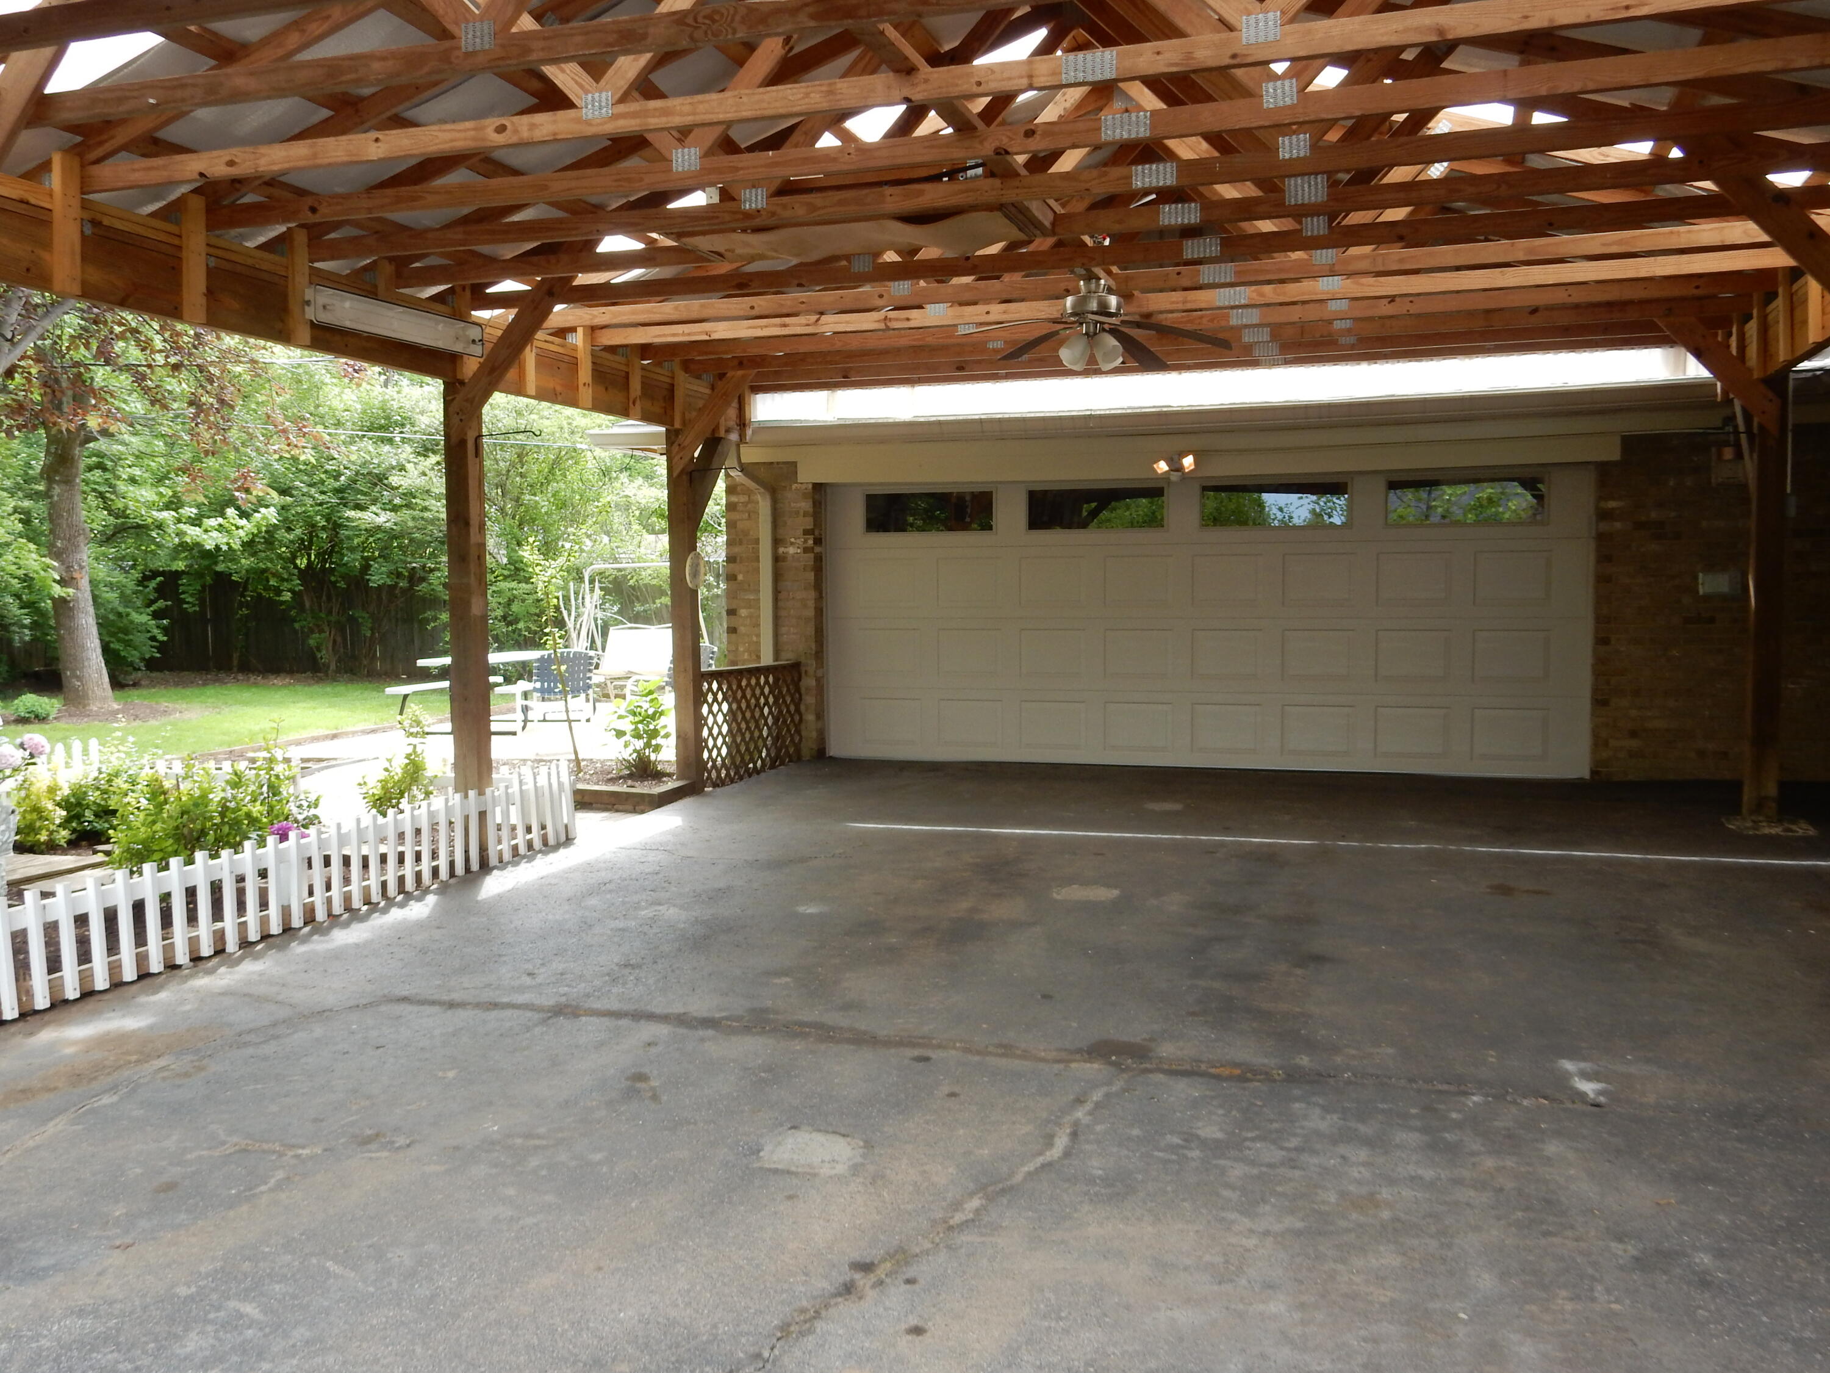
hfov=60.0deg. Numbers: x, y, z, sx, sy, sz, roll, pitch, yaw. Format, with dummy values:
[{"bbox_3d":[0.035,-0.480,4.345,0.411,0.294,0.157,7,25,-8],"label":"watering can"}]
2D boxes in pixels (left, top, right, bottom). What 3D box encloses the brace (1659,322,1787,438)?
[{"bbox_3d":[4.385,-1.740,8.571,0.145,0.965,0.050,-45,-10,15],"label":"brace"}]

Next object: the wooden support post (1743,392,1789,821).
[{"bbox_3d":[4.659,-0.454,8.665,0.140,2.370,0.140,1,4,17],"label":"wooden support post"}]

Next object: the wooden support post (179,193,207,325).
[{"bbox_3d":[-2.741,-1.621,6.034,0.040,0.470,0.089,1,4,17],"label":"wooden support post"}]

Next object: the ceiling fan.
[{"bbox_3d":[0.793,-1.616,7.062,1.280,0.420,1.280,1,4,17],"label":"ceiling fan"}]

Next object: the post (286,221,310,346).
[{"bbox_3d":[-2.563,-1.659,6.616,0.040,0.470,0.089,1,4,17],"label":"post"}]

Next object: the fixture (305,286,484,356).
[{"bbox_3d":[-2.334,-1.630,7.179,0.085,0.165,1.270,1,5,17],"label":"fixture"}]

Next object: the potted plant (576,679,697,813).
[{"bbox_3d":[-1.917,0.345,10.196,0.850,0.780,1.150,1,4,17],"label":"potted plant"}]

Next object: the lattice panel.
[{"bbox_3d":[-1.143,0.245,11.341,0.050,0.740,1.780,1,4,17],"label":"lattice panel"}]

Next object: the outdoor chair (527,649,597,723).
[{"bbox_3d":[-3.131,0.129,13.824,0.600,0.860,0.650,0,4,0],"label":"outdoor chair"}]

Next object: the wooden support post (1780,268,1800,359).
[{"bbox_3d":[4.026,-1.741,7.322,0.040,0.470,0.089,1,4,17],"label":"wooden support post"}]

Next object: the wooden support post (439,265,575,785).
[{"bbox_3d":[-1.949,-0.562,7.848,0.750,2.830,0.180,1,4,17],"label":"wooden support post"}]

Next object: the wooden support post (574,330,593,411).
[{"bbox_3d":[-1.853,-1.808,8.944,0.040,0.470,0.089,1,4,17],"label":"wooden support post"}]

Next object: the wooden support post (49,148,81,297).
[{"bbox_3d":[-2.918,-1.584,5.452,0.040,0.470,0.089,1,4,17],"label":"wooden support post"}]

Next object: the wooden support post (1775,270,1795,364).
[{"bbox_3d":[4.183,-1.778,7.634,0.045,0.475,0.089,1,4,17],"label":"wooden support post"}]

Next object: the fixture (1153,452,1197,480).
[{"bbox_3d":[1.823,-1.536,11.113,0.300,0.200,0.180,1,4,17],"label":"fixture"}]

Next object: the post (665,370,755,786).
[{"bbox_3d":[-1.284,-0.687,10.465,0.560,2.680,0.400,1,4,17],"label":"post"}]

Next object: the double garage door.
[{"bbox_3d":[1.937,-0.473,11.483,5.450,2.130,0.080,1,4,17],"label":"double garage door"}]

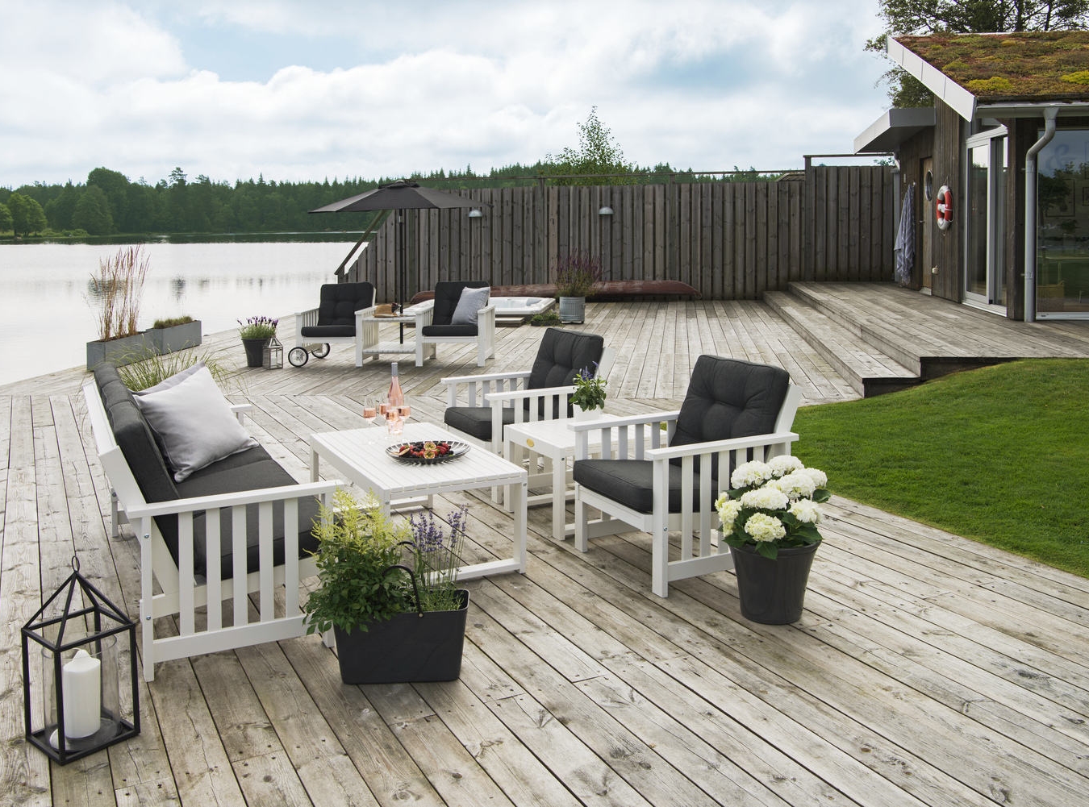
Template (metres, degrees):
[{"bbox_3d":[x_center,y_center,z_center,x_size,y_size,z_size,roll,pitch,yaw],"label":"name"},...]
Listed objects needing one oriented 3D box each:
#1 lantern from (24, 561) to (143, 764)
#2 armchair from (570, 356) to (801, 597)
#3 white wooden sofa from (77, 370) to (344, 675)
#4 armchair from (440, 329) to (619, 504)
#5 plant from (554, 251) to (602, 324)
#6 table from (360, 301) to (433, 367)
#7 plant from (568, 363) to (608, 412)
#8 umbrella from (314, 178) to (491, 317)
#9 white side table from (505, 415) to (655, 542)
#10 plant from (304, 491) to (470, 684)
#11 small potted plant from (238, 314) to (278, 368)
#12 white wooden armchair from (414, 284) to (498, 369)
[{"bbox_3d":[-1.293,0.696,2.737,0.205,0.504,0.205,8,12,39],"label":"lantern"},{"bbox_3d":[0.636,0.262,4.274,0.828,0.828,0.664,-5,11,-29],"label":"armchair"},{"bbox_3d":[-1.378,0.323,3.881,0.750,0.836,1.641,-5,12,-26],"label":"white wooden sofa"},{"bbox_3d":[-0.082,0.031,5.409,0.768,0.841,0.680,-5,12,-26],"label":"armchair"},{"bbox_3d":[0.520,-1.847,15.293,0.740,1.120,0.700,0,9,0],"label":"plant"},{"bbox_3d":[-1.586,-0.713,10.622,0.580,0.505,0.700,1,9,6],"label":"table"},{"bbox_3d":[0.225,-0.076,5.014,0.195,0.279,0.189,0,11,3],"label":"plant"},{"bbox_3d":[-1.562,-1.489,10.622,1.970,1.920,1.950,1,9,6],"label":"umbrella"},{"bbox_3d":[0.207,0.343,4.837,0.627,0.439,0.533,-6,12,-29],"label":"white side table"},{"bbox_3d":[-0.502,0.583,3.158,0.515,0.590,0.320,-1,11,-3],"label":"plant"},{"bbox_3d":[-2.917,-0.629,9.847,0.396,0.508,0.384,-3,11,-16],"label":"small potted plant"},{"bbox_3d":[-0.888,-0.816,9.922,0.695,0.841,0.768,1,11,4],"label":"white wooden armchair"}]

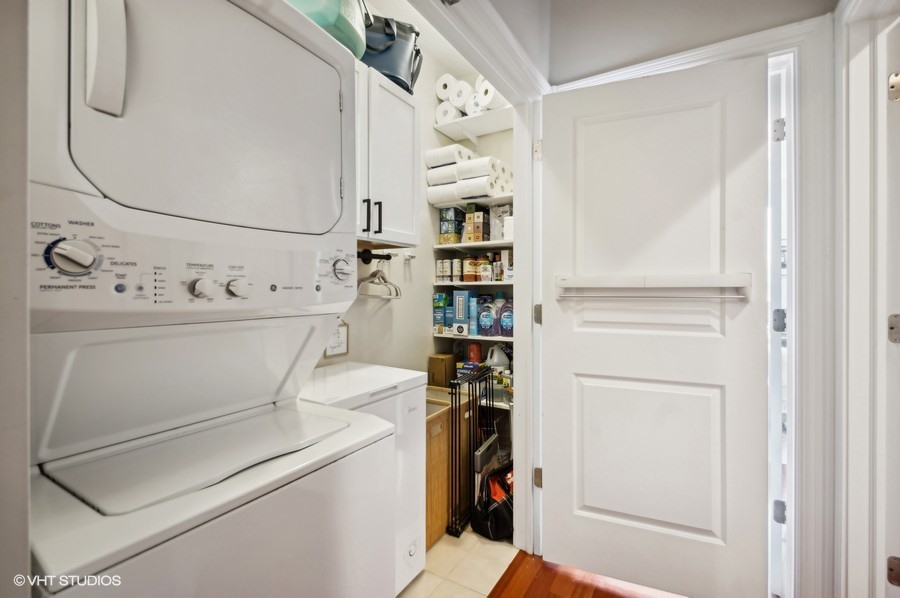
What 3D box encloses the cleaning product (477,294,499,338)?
[{"bbox_3d":[0.272,0.108,2.498,0.140,0.272,0.089,0,0,32],"label":"cleaning product"}]

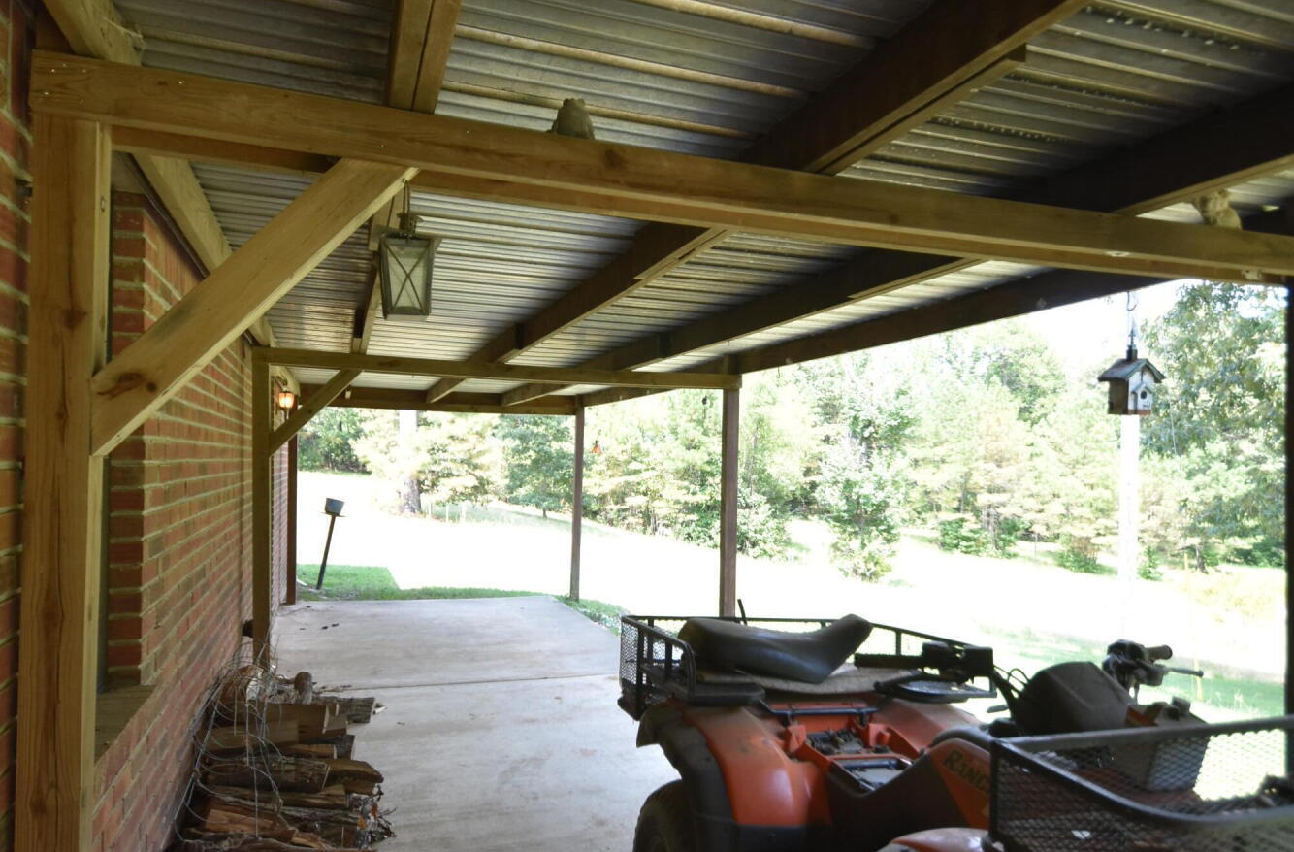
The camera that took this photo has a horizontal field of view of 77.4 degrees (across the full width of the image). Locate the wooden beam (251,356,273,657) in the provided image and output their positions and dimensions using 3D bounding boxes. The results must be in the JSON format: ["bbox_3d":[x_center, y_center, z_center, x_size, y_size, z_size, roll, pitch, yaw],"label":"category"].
[{"bbox_3d":[-2.360,0.624,4.955,0.090,2.100,0.090,2,-3,-21],"label":"wooden beam"}]

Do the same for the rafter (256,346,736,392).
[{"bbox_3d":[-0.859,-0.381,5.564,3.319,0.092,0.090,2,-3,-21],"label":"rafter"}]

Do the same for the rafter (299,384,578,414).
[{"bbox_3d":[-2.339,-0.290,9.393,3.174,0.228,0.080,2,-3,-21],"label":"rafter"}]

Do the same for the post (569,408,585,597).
[{"bbox_3d":[-0.829,0.936,9.914,0.090,2.370,0.090,2,-3,-21],"label":"post"}]

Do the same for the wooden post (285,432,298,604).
[{"bbox_3d":[-3.842,0.852,8.777,0.090,2.146,0.090,2,-3,-21],"label":"wooden post"}]

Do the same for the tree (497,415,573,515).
[{"bbox_3d":[-3.881,1.294,30.096,3.433,4.221,3.433,1,-3,0],"label":"tree"}]

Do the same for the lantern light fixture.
[{"bbox_3d":[-0.480,-0.347,1.625,0.100,0.240,0.100,1,-3,0],"label":"lantern light fixture"}]

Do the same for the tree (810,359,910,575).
[{"bbox_3d":[5.383,0.957,20.130,2.477,5.704,2.477,1,-3,0],"label":"tree"}]

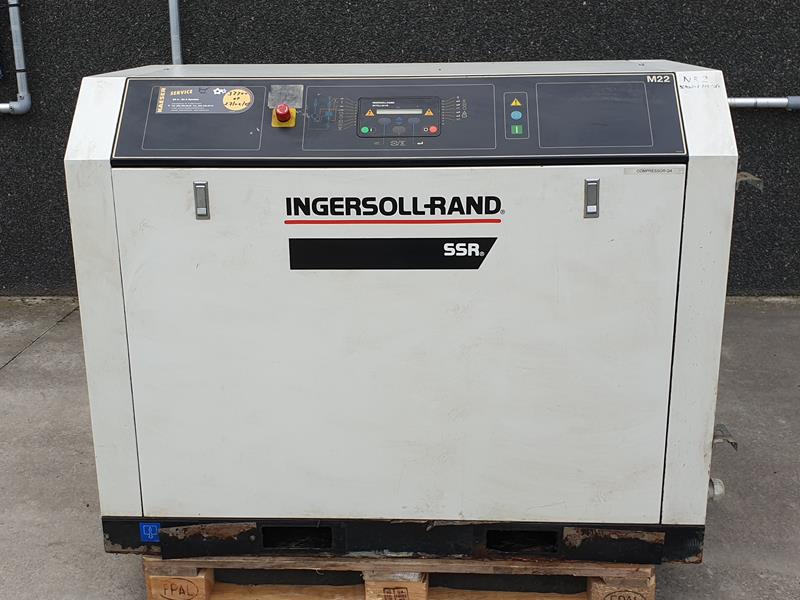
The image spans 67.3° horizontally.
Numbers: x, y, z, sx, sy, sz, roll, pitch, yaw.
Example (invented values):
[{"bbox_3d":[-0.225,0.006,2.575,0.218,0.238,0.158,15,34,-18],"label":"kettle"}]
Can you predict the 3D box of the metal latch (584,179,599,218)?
[{"bbox_3d":[0.402,-0.211,1.253,0.032,0.083,0.012,0,10,2],"label":"metal latch"}]

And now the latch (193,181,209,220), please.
[{"bbox_3d":[-0.424,-0.212,1.284,0.032,0.083,0.012,0,10,2],"label":"latch"}]

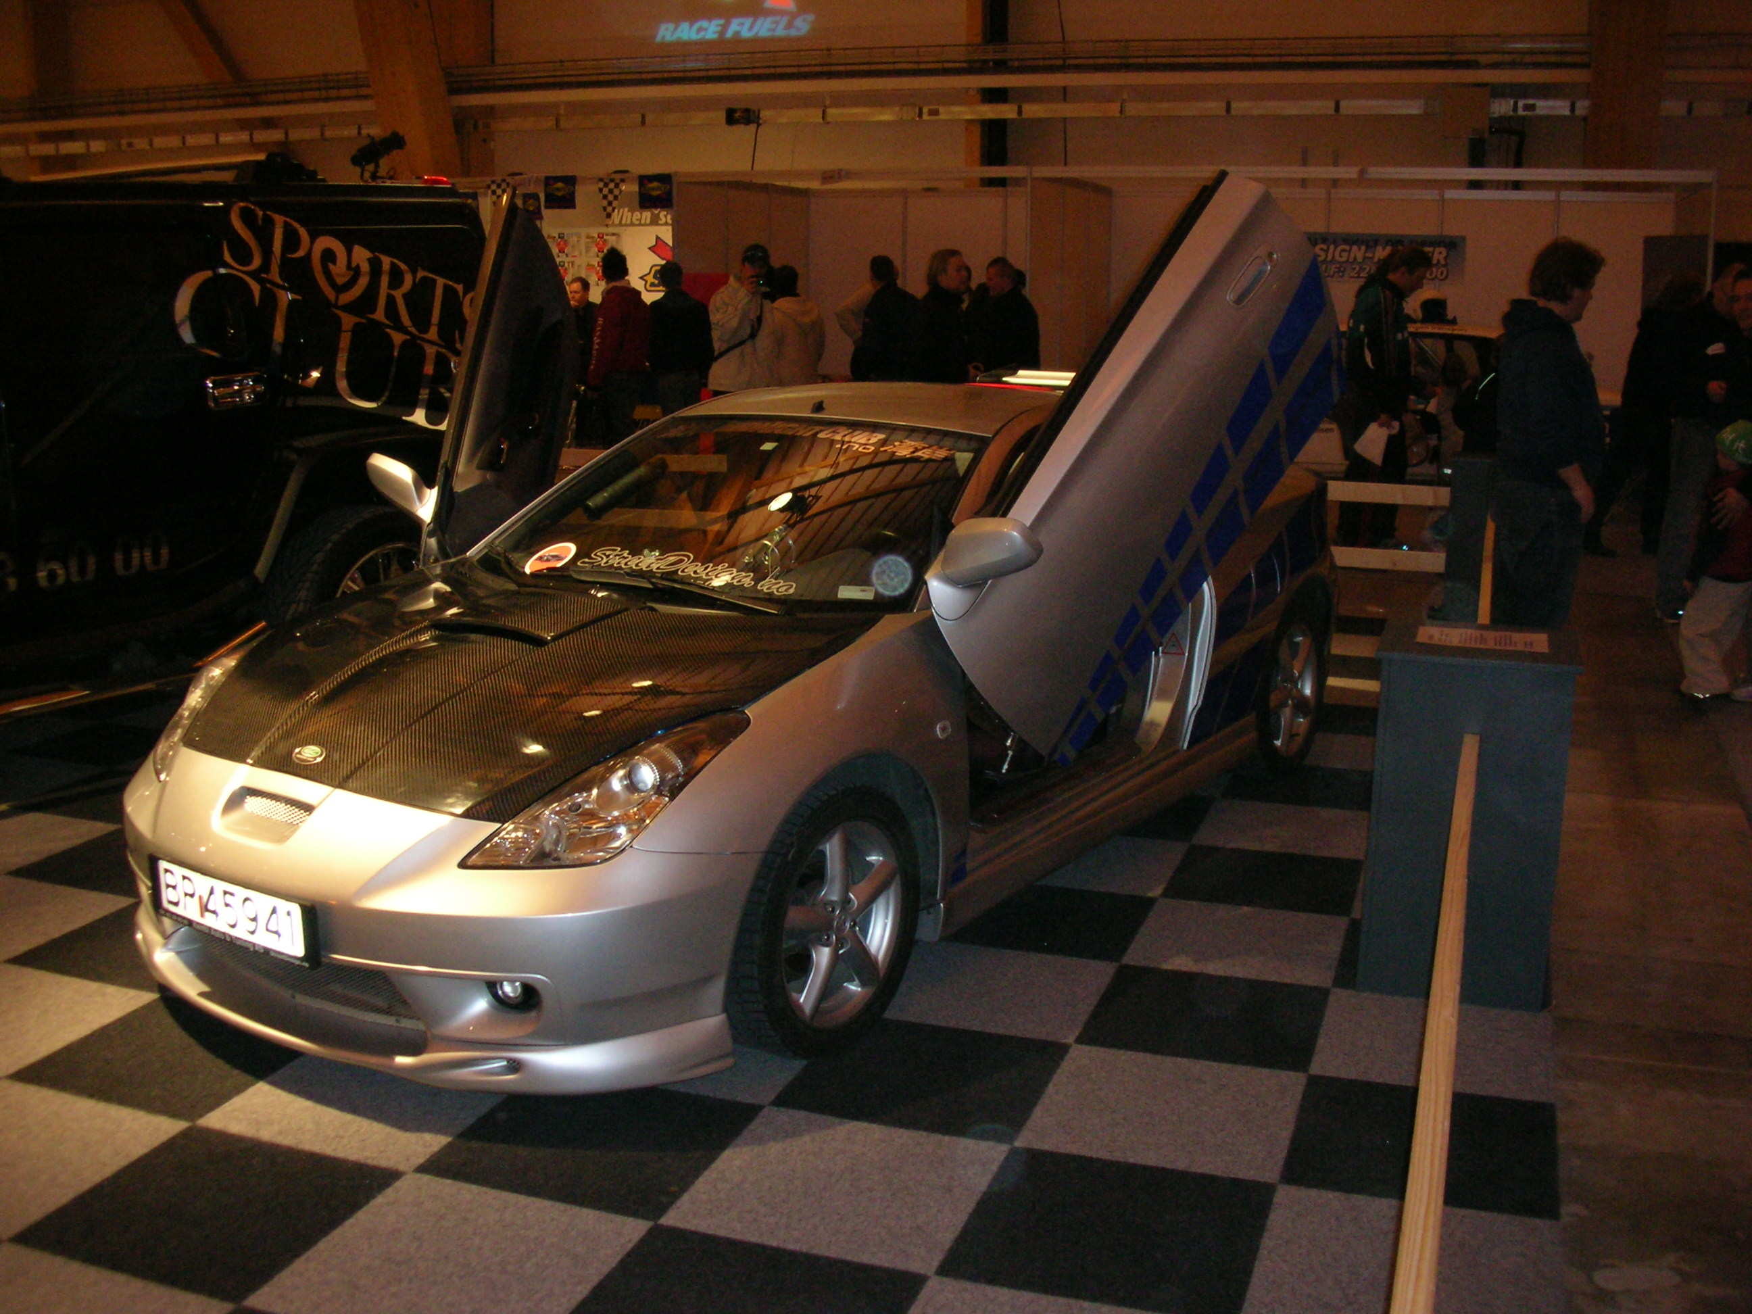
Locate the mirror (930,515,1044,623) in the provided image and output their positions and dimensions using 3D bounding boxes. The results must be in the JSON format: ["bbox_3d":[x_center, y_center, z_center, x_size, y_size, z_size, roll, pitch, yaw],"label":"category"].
[{"bbox_3d":[0.234,-0.201,3.860,0.245,0.170,0.170,8,49,32],"label":"mirror"}]

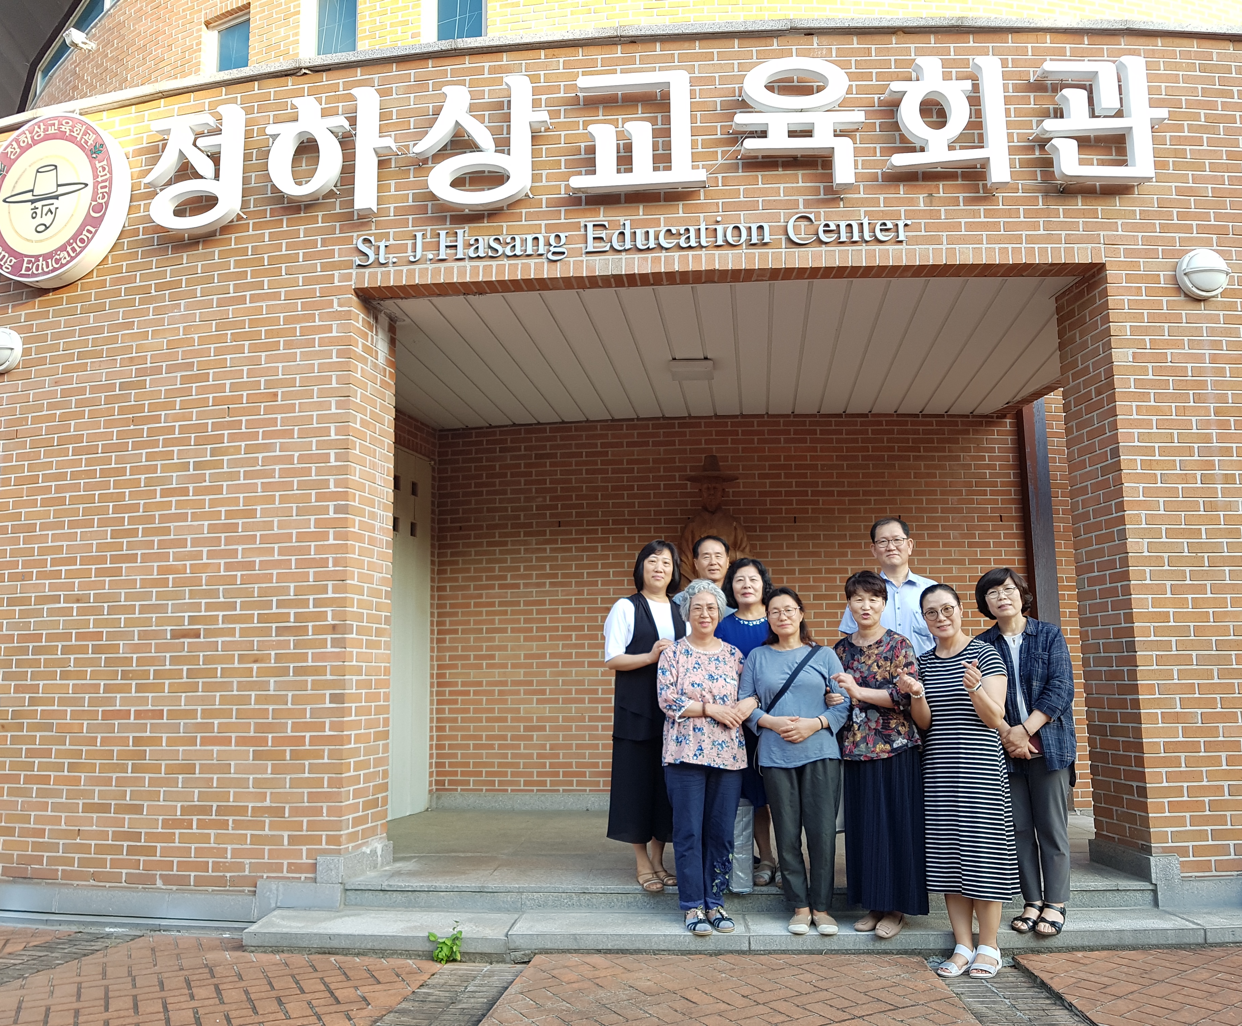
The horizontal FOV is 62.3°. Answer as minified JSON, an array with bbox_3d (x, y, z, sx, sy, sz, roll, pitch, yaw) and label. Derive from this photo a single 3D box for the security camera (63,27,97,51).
[{"bbox_3d":[-5.708,-5.004,10.856,0.150,0.170,0.330,-6,-9,30],"label":"security camera"}]

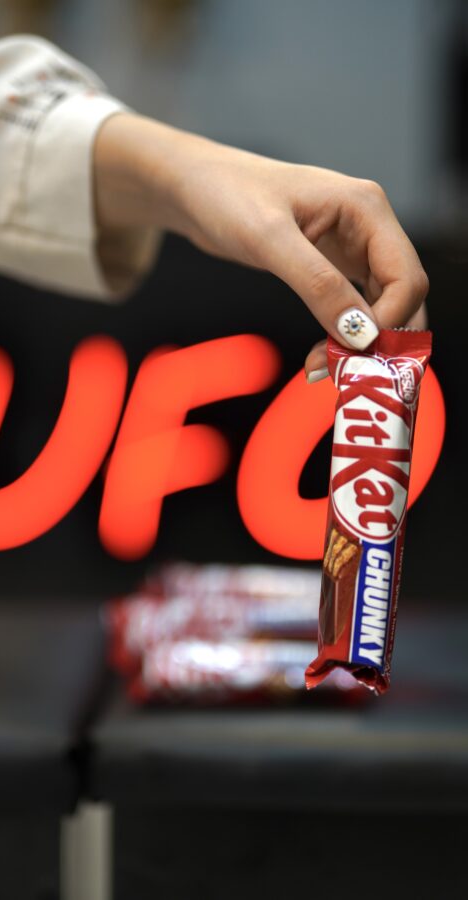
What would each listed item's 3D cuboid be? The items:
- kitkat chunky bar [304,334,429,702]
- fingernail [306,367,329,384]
[{"bbox_3d":[0.055,0.024,0.520,0.041,0.150,0.022,6,12,5],"label":"kitkat chunky bar"},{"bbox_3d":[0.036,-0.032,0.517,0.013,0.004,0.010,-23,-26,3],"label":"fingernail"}]

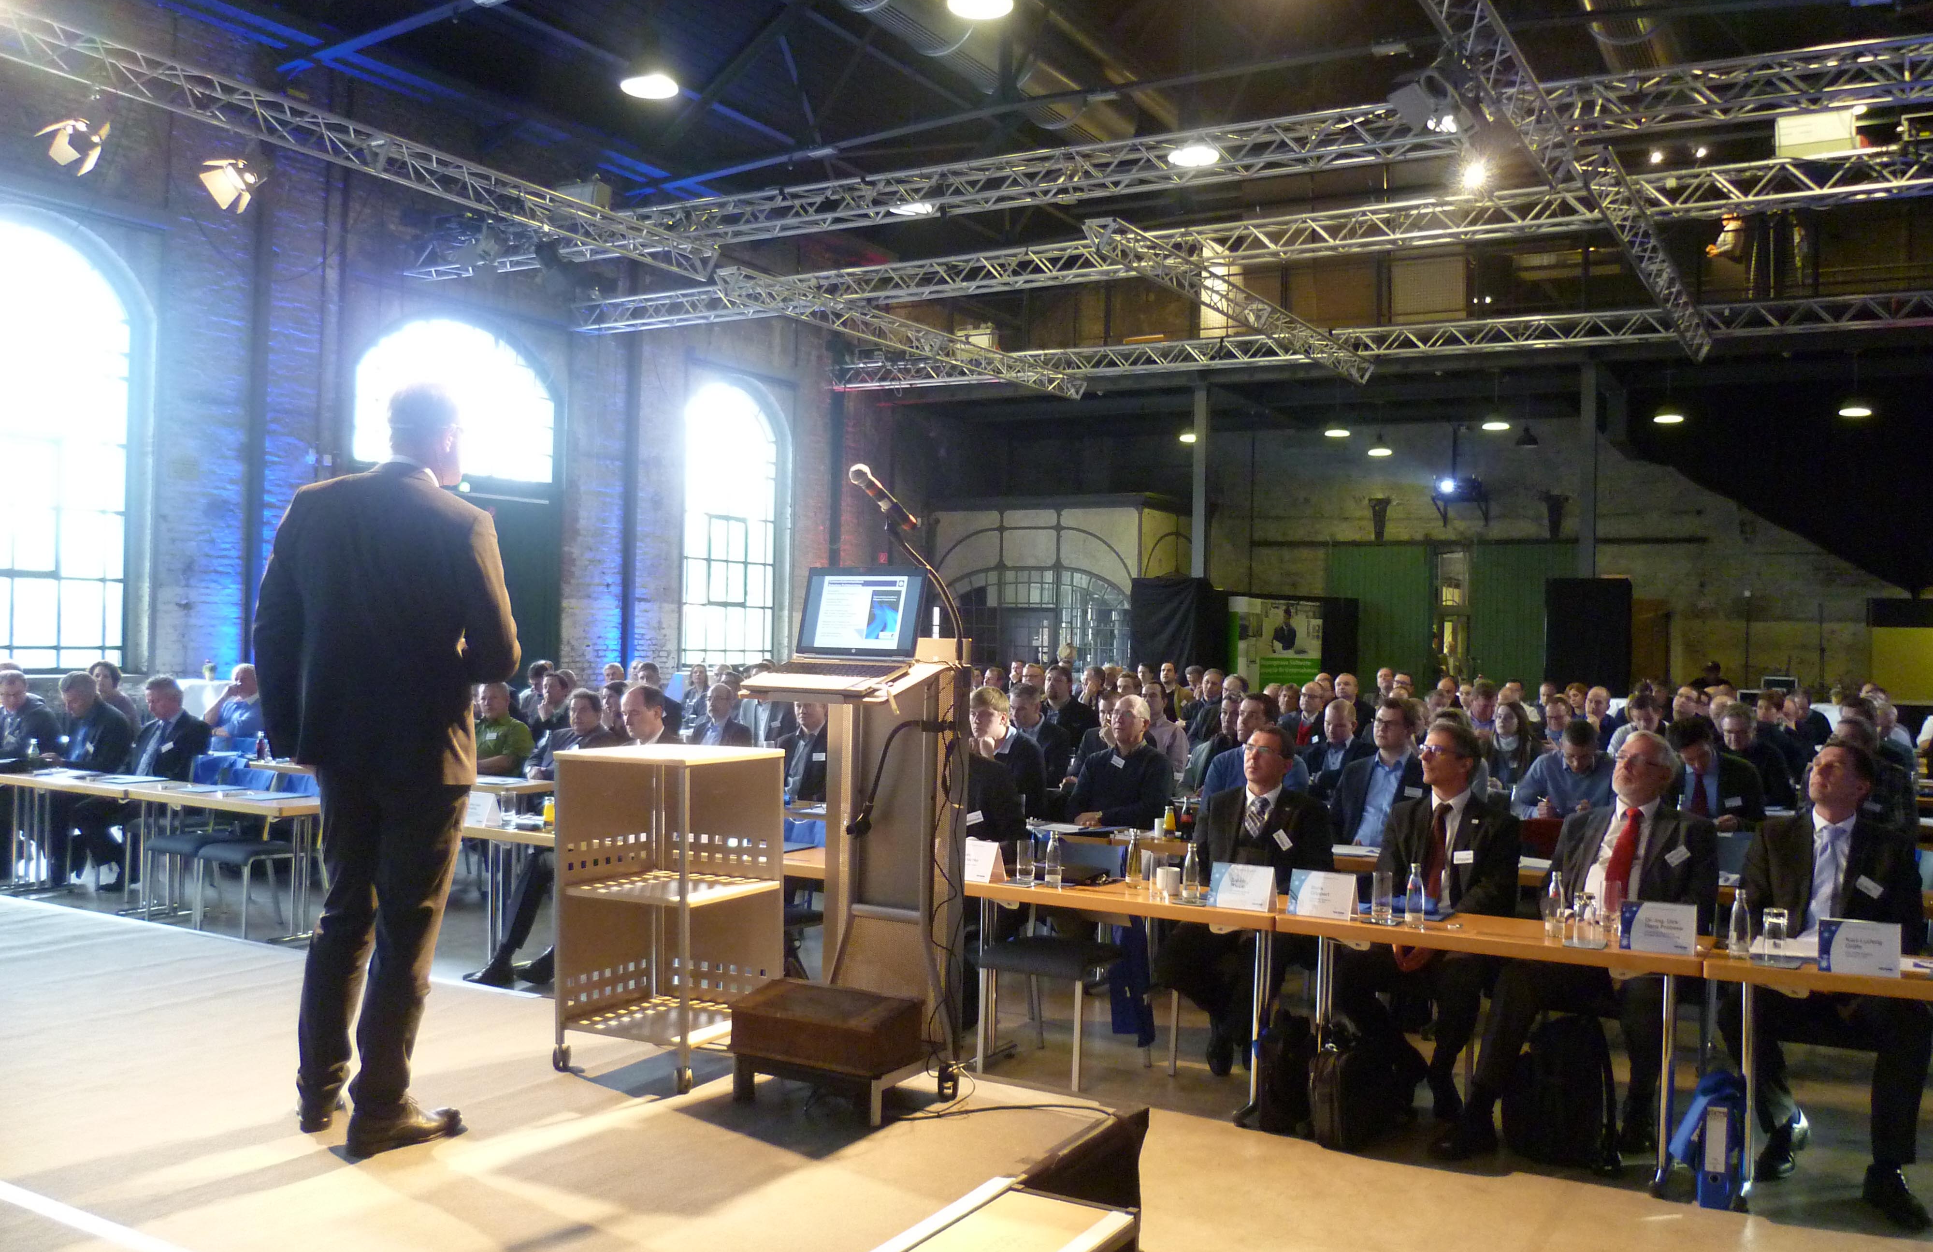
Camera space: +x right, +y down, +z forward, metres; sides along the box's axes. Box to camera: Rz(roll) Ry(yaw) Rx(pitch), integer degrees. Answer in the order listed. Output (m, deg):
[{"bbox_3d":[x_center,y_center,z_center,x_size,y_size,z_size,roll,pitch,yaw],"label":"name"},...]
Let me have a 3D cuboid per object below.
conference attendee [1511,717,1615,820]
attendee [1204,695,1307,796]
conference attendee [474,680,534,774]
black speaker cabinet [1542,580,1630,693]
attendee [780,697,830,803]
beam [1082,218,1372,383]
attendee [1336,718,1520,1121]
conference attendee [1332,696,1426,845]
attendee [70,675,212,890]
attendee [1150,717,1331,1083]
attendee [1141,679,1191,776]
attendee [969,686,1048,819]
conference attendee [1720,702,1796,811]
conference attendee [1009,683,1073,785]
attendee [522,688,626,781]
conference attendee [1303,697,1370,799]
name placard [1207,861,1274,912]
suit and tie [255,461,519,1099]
[{"bbox_3d":[3.070,1.117,8.050,0.600,1.300,0.800,1,-1,29],"label":"conference attendee"},{"bbox_3d":[1.359,1.046,7.677,0.580,1.390,0.840,1,0,30],"label":"attendee"},{"bbox_3d":[-3.108,0.995,9.822,0.580,1.340,0.820,1,0,27],"label":"conference attendee"},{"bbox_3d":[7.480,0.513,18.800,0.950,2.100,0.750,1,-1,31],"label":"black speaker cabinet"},{"bbox_3d":[-1.003,1.020,8.777,0.580,1.360,0.820,1,0,30],"label":"attendee"},{"bbox_3d":[2.373,-2.491,12.762,0.290,0.260,6.020,1,0,30],"label":"beam"},{"bbox_3d":[1.620,1.032,5.460,0.530,1.360,0.700,1,-1,34],"label":"attendee"},{"bbox_3d":[1.923,1.037,7.159,0.560,1.394,0.750,1,0,35],"label":"conference attendee"},{"bbox_3d":[-4.950,0.961,9.500,0.660,1.330,0.850,1,0,31],"label":"attendee"},{"bbox_3d":[1.073,1.055,6.125,0.570,1.328,0.740,1,0,37],"label":"attendee"},{"bbox_3d":[1.337,1.083,11.227,0.550,1.360,0.820,1,0,30],"label":"attendee"},{"bbox_3d":[0.160,1.025,7.720,0.530,1.360,0.800,1,-1,34],"label":"attendee"},{"bbox_3d":[4.480,1.123,8.850,0.540,1.360,0.780,1,-1,31],"label":"conference attendee"},{"bbox_3d":[0.380,1.056,10.094,0.560,1.360,0.840,1,0,30],"label":"conference attendee"},{"bbox_3d":[-2.359,1.016,9.203,0.570,1.286,0.780,1,0,30],"label":"attendee"},{"bbox_3d":[2.059,1.075,8.765,0.540,1.321,0.740,1,0,35],"label":"conference attendee"},{"bbox_3d":[0.948,0.892,5.355,0.210,0.140,0.110,1,-1,29],"label":"name placard"},{"bbox_3d":[-1.390,0.385,3.780,0.550,1.570,0.360,1,-1,14],"label":"suit and tie"}]

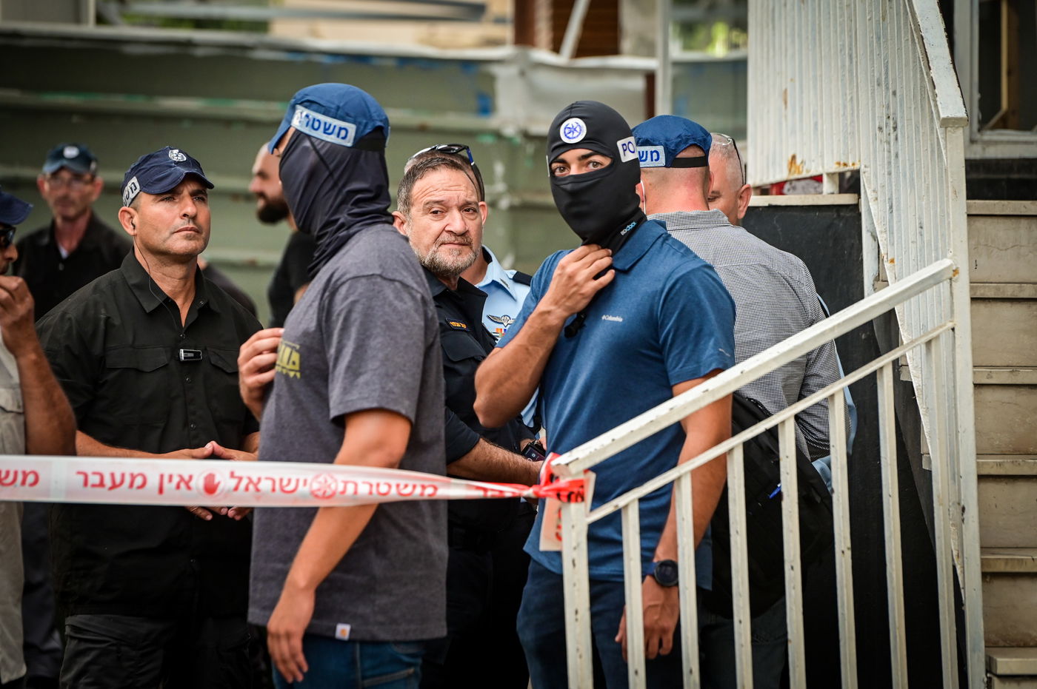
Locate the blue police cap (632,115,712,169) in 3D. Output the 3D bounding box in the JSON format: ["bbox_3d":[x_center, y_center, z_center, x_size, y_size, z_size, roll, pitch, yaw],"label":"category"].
[{"bbox_3d":[0.287,-0.390,10.600,0.175,0.130,0.260,-1,1,-22],"label":"blue police cap"}]

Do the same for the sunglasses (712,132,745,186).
[{"bbox_3d":[0.372,-0.363,11.000,0.145,0.050,0.150,0,-44,25],"label":"sunglasses"}]

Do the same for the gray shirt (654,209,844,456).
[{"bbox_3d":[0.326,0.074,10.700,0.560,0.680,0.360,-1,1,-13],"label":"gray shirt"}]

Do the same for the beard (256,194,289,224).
[{"bbox_3d":[-0.630,-0.358,14.300,0.110,0.095,0.140,-1,1,-12],"label":"beard"}]

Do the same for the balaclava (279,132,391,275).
[{"bbox_3d":[-0.326,-0.249,9.600,0.230,0.265,0.190,0,2,42],"label":"balaclava"}]

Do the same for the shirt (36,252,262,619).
[{"bbox_3d":[-0.756,0.187,11.250,0.520,0.750,0.330,-1,1,-24],"label":"shirt"}]

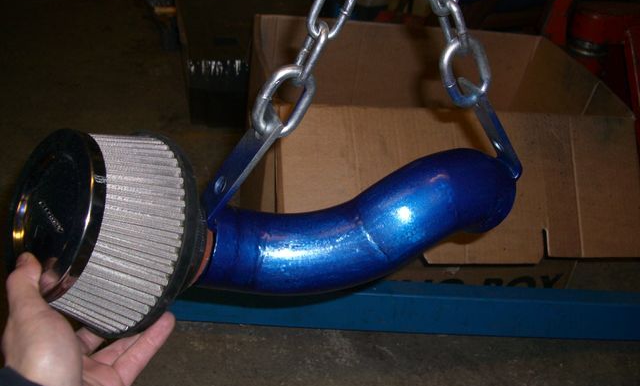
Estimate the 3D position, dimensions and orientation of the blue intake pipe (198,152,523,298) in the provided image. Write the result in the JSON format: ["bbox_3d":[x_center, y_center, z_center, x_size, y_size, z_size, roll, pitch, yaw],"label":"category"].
[{"bbox_3d":[0.043,0.026,0.605,0.307,0.108,0.106,-10,33,-19],"label":"blue intake pipe"}]

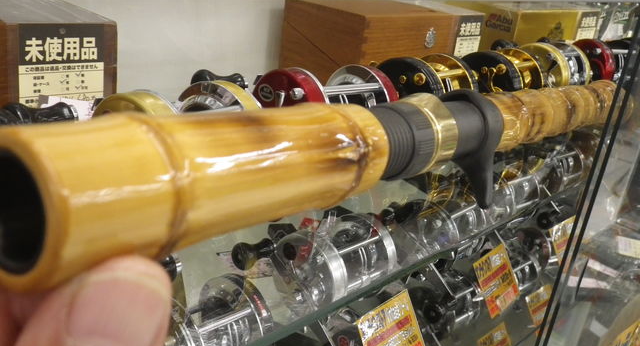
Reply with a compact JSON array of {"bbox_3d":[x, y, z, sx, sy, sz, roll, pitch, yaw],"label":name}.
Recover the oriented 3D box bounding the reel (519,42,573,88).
[{"bbox_3d":[0.184,-0.075,0.505,0.058,0.058,0.077,26,28,37],"label":"reel"}]

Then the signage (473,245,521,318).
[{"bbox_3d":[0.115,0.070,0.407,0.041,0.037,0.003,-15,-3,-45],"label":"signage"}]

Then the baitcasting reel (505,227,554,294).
[{"bbox_3d":[0.220,0.089,0.658,0.056,0.056,0.076,26,28,37],"label":"baitcasting reel"}]

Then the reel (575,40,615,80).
[{"bbox_3d":[0.260,-0.097,0.596,0.058,0.058,0.080,26,28,37],"label":"reel"}]

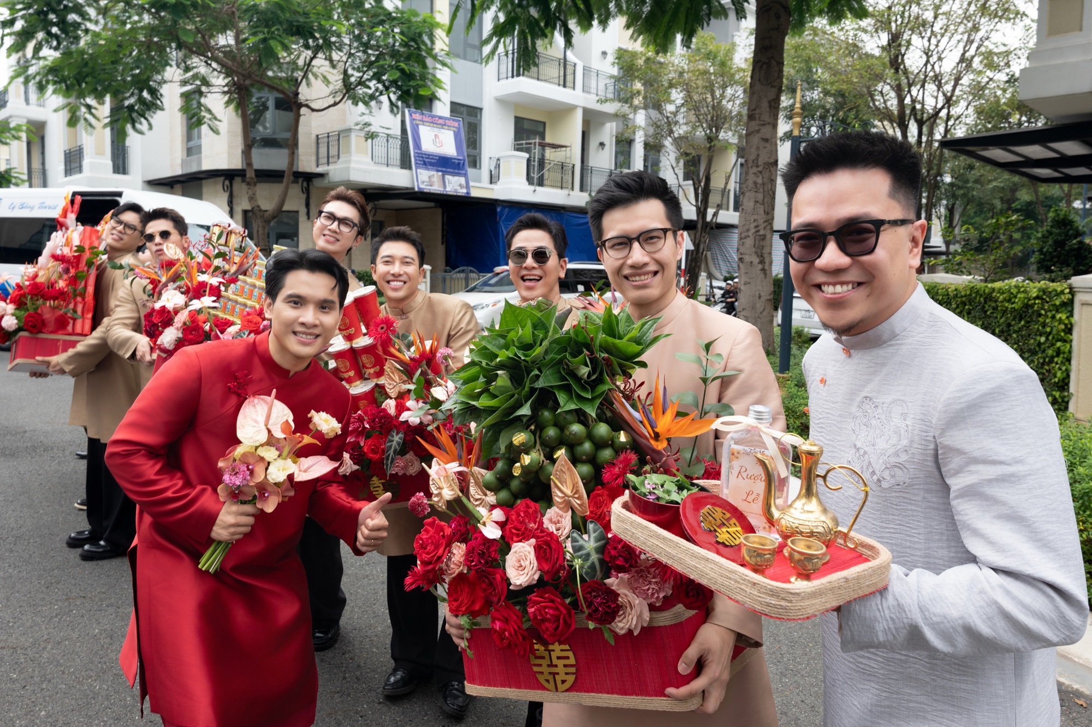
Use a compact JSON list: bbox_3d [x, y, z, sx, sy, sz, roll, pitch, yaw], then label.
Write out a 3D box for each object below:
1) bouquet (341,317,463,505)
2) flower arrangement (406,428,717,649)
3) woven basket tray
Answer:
[{"bbox_3d":[-0.394,0.131,1.980,0.380,0.500,0.320,2,5,11],"label":"bouquet"},{"bbox_3d":[0.020,0.215,1.000,0.410,0.270,0.290,2,5,6],"label":"flower arrangement"},{"bbox_3d":[0.231,0.209,0.870,0.196,0.034,0.298,-5,11,-32],"label":"woven basket tray"}]

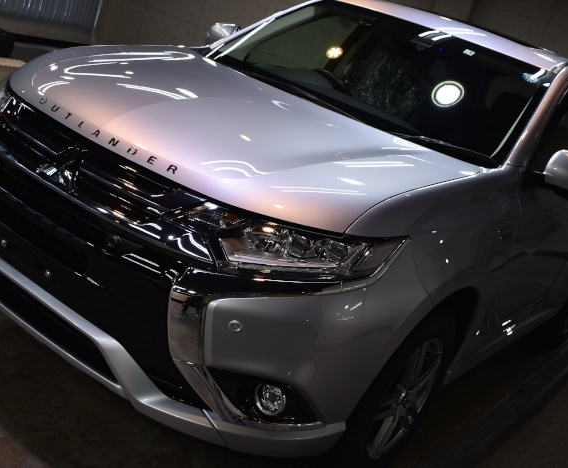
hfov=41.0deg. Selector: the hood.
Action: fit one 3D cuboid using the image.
[{"bbox_3d":[-0.203,-0.408,2.620,1.500,0.260,1.150,28,18,29],"label":"hood"}]

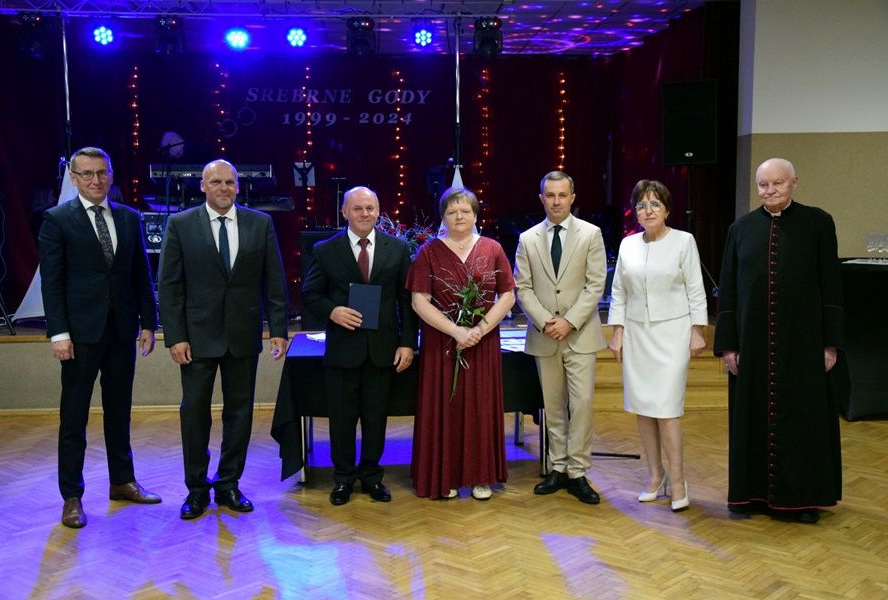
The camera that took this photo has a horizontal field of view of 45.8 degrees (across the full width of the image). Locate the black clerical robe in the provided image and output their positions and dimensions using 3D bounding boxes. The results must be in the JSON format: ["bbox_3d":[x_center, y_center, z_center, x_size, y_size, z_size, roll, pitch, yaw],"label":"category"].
[{"bbox_3d":[1.683,0.258,5.267,0.640,1.498,0.430,2,5,26],"label":"black clerical robe"}]

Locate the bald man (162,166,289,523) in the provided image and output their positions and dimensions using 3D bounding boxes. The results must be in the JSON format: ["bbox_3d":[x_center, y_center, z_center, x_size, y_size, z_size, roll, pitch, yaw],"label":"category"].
[{"bbox_3d":[-1.128,0.179,5.355,0.660,1.779,0.420,-1,4,-16],"label":"bald man"}]

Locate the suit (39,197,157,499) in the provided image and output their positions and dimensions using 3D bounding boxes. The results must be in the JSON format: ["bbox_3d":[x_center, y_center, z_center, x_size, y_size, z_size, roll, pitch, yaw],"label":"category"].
[{"bbox_3d":[-1.770,0.218,5.374,0.510,1.475,0.370,-3,6,-28],"label":"suit"}]

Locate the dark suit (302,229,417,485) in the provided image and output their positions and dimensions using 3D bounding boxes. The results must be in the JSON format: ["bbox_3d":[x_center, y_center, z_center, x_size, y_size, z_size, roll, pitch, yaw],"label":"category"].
[{"bbox_3d":[-0.454,0.289,5.582,0.610,1.324,0.360,-1,4,-9],"label":"dark suit"}]

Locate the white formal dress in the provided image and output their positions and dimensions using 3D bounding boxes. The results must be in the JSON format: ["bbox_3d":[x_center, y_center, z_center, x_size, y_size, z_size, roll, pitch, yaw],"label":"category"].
[{"bbox_3d":[1.131,0.118,5.590,0.520,0.985,0.310,2,5,26],"label":"white formal dress"}]

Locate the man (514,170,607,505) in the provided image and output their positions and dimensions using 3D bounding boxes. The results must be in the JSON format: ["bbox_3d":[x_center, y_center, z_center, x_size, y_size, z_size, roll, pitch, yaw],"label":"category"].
[{"bbox_3d":[0.625,0.186,5.633,0.480,1.770,0.360,1,5,10],"label":"man"}]

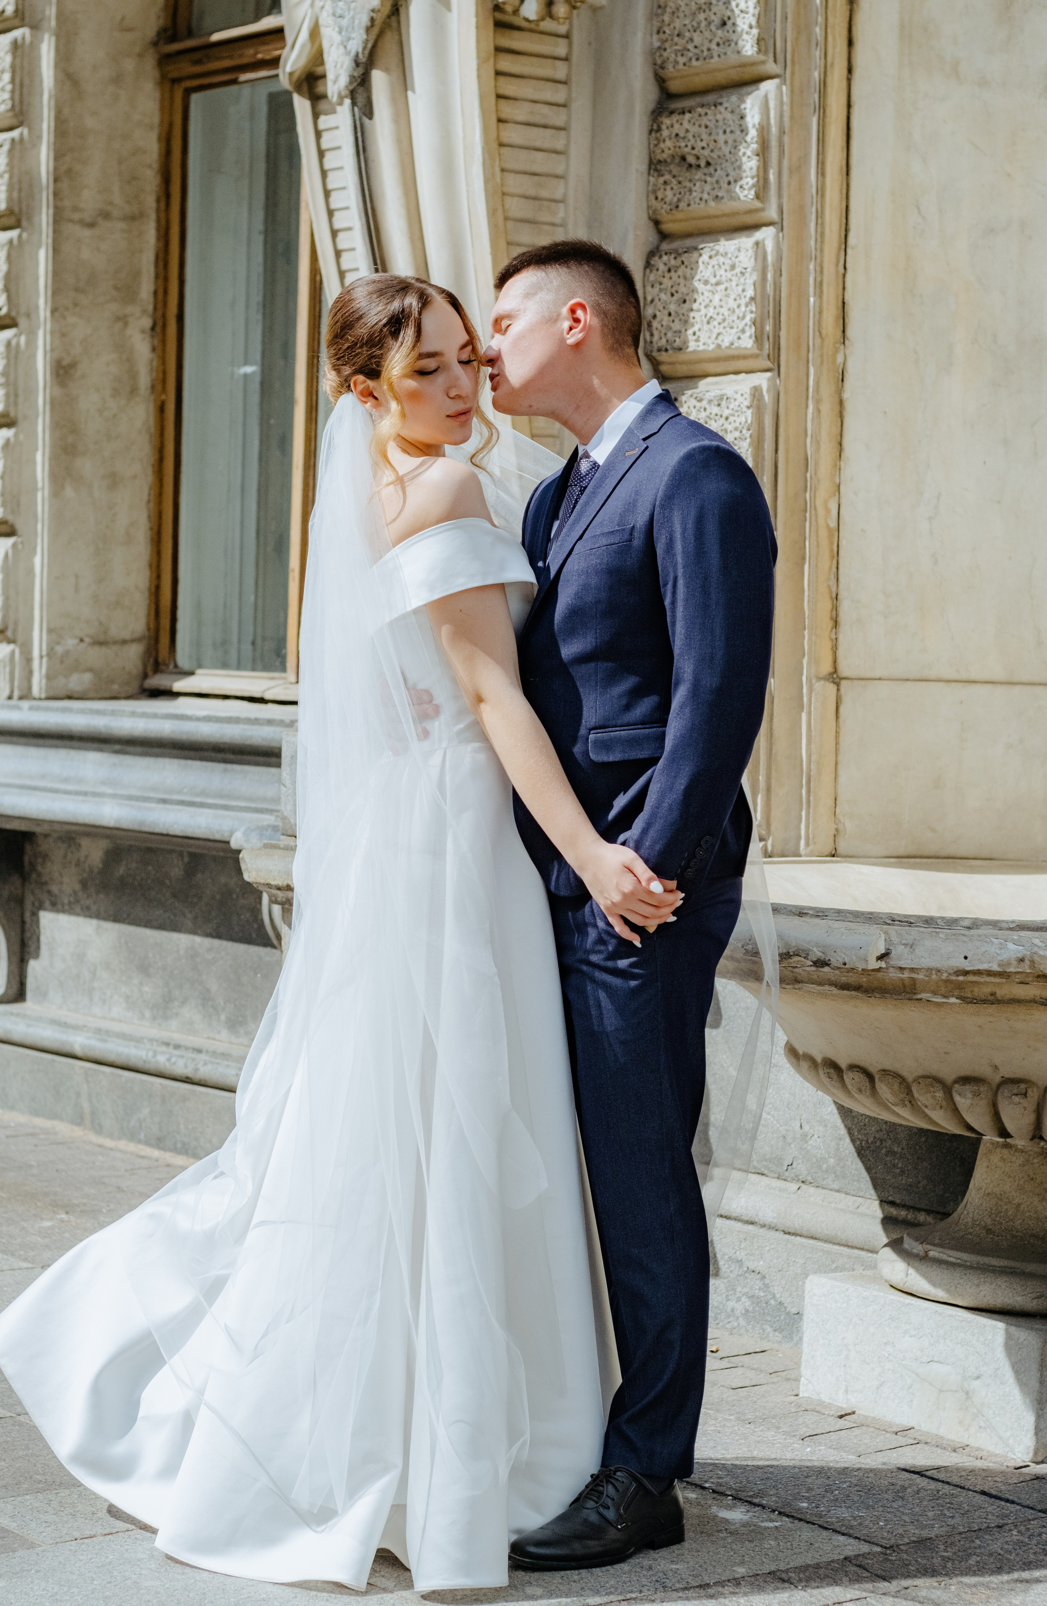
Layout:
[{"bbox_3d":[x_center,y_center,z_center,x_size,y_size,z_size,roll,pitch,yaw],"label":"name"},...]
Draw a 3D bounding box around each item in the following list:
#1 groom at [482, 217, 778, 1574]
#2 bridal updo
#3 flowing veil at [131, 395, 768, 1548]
[{"bbox_3d":[0.126,0.136,4.550,0.420,1.780,0.520,0,3,-32],"label":"groom"},{"bbox_3d":[-0.153,-0.574,4.470,0.200,0.265,0.240,-1,4,-37],"label":"bridal updo"},{"bbox_3d":[-0.070,0.217,4.530,0.920,1.480,0.620,0,3,-30],"label":"flowing veil"}]

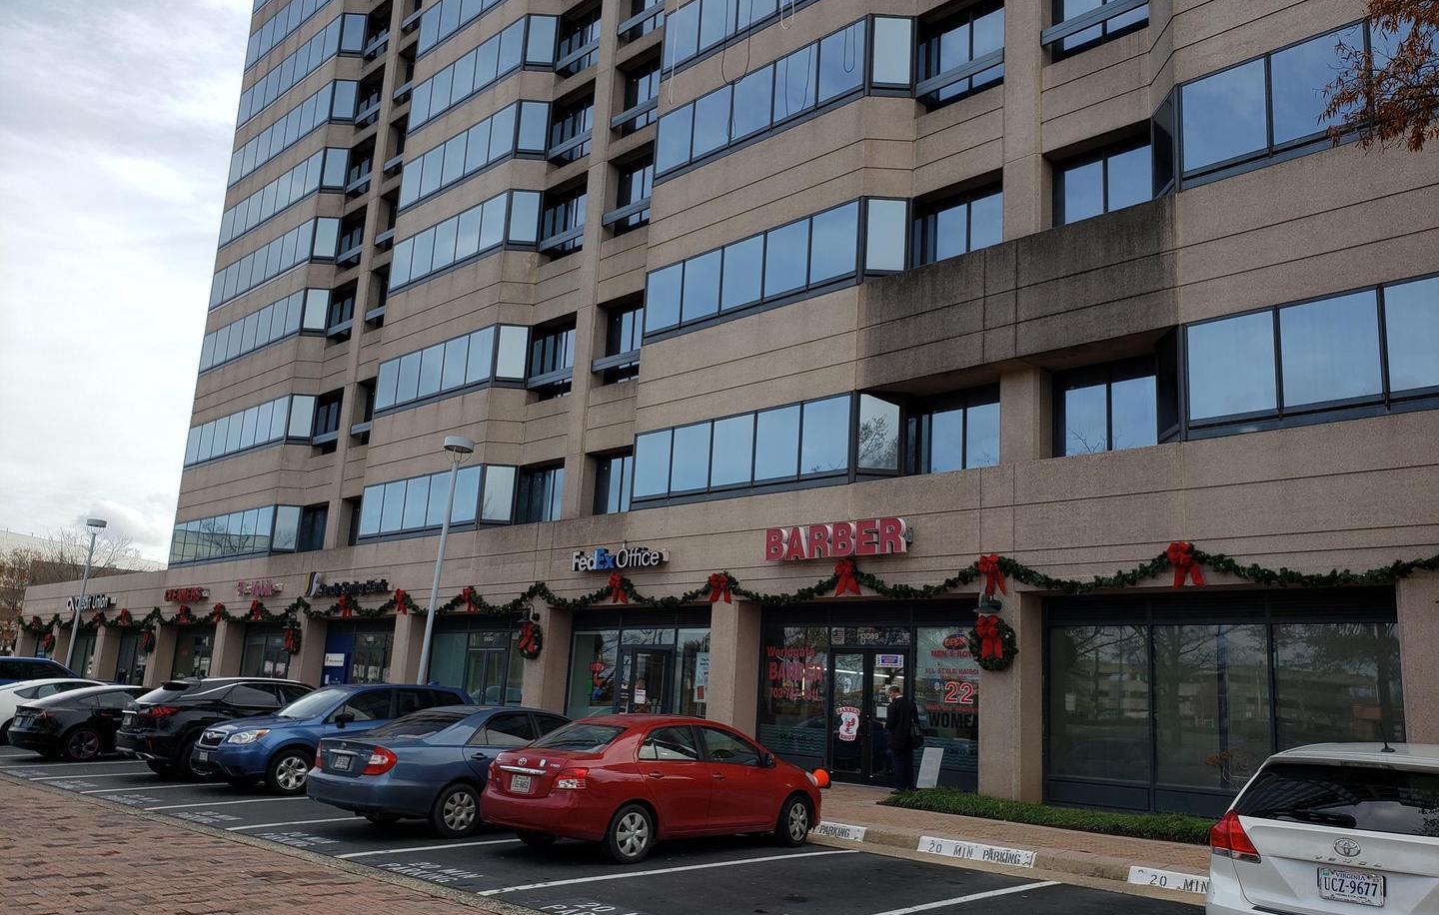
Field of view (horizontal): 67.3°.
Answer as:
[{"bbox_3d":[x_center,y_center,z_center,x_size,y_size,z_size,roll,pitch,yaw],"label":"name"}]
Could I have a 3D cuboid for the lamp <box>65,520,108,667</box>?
[{"bbox_3d":[-20.996,5.351,35.600,0.650,6.600,0.650,-9,-16,43],"label":"lamp"}]

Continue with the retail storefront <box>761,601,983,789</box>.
[{"bbox_3d":[2.674,4.191,19.501,5.300,3.280,0.400,-9,-16,43],"label":"retail storefront"}]

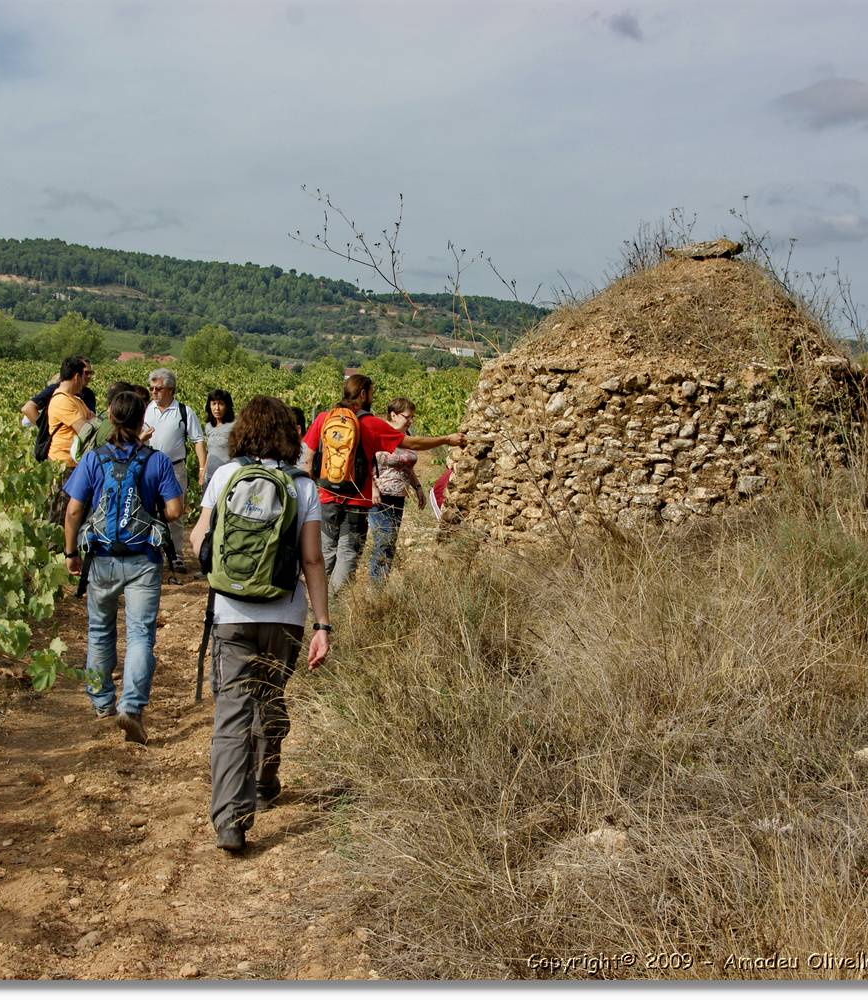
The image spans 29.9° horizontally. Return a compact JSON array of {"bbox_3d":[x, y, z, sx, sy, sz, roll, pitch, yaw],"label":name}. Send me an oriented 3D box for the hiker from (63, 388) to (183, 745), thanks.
[{"bbox_3d":[-1.580,0.321,8.175,0.600,1.710,0.620,-1,5,-7],"label":"hiker"}]

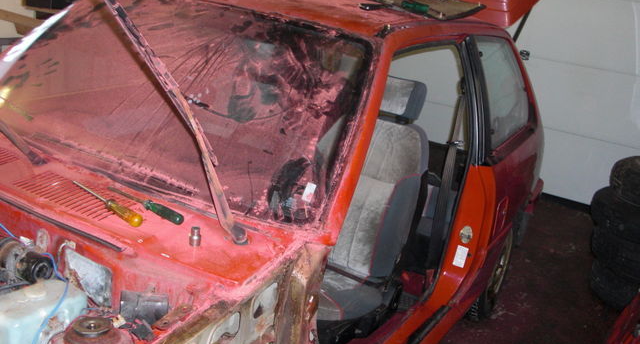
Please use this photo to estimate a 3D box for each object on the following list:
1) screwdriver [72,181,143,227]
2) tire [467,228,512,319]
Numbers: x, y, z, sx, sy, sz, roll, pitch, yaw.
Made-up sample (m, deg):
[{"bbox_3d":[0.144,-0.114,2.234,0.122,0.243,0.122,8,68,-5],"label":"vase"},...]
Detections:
[{"bbox_3d":[-0.488,0.065,1.507,0.031,0.031,0.285,-15,26,-42],"label":"screwdriver"},{"bbox_3d":[0.794,0.412,3.243,0.180,0.560,0.560,17,19,28],"label":"tire"}]

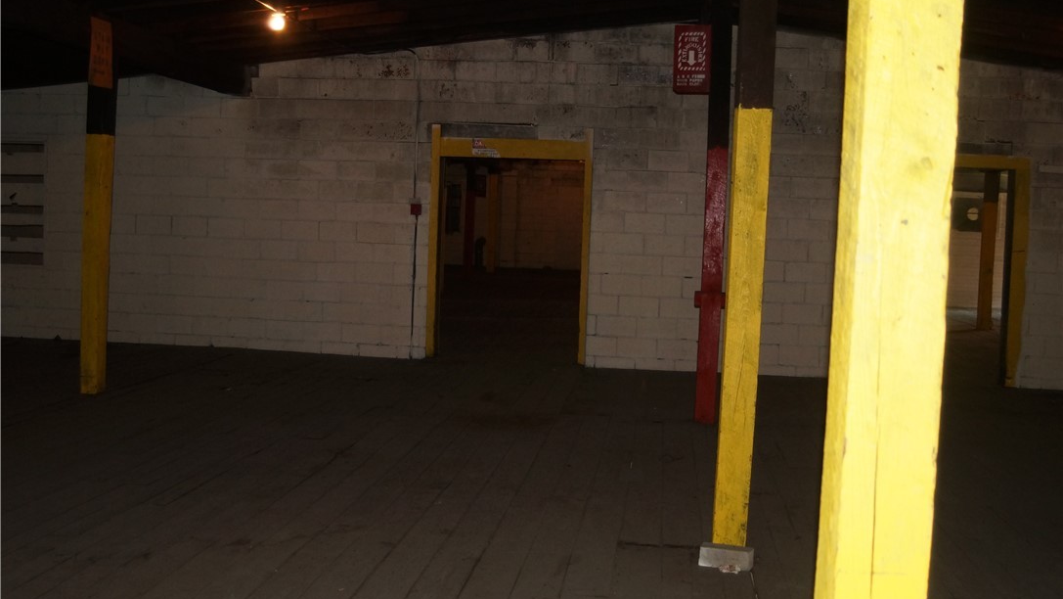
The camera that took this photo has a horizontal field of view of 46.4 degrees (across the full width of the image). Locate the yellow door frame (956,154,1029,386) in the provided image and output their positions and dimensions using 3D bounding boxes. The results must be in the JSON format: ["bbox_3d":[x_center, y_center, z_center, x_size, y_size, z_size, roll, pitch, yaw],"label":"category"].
[{"bbox_3d":[3.978,-0.288,11.864,1.380,2.210,0.250,3,4,6],"label":"yellow door frame"}]

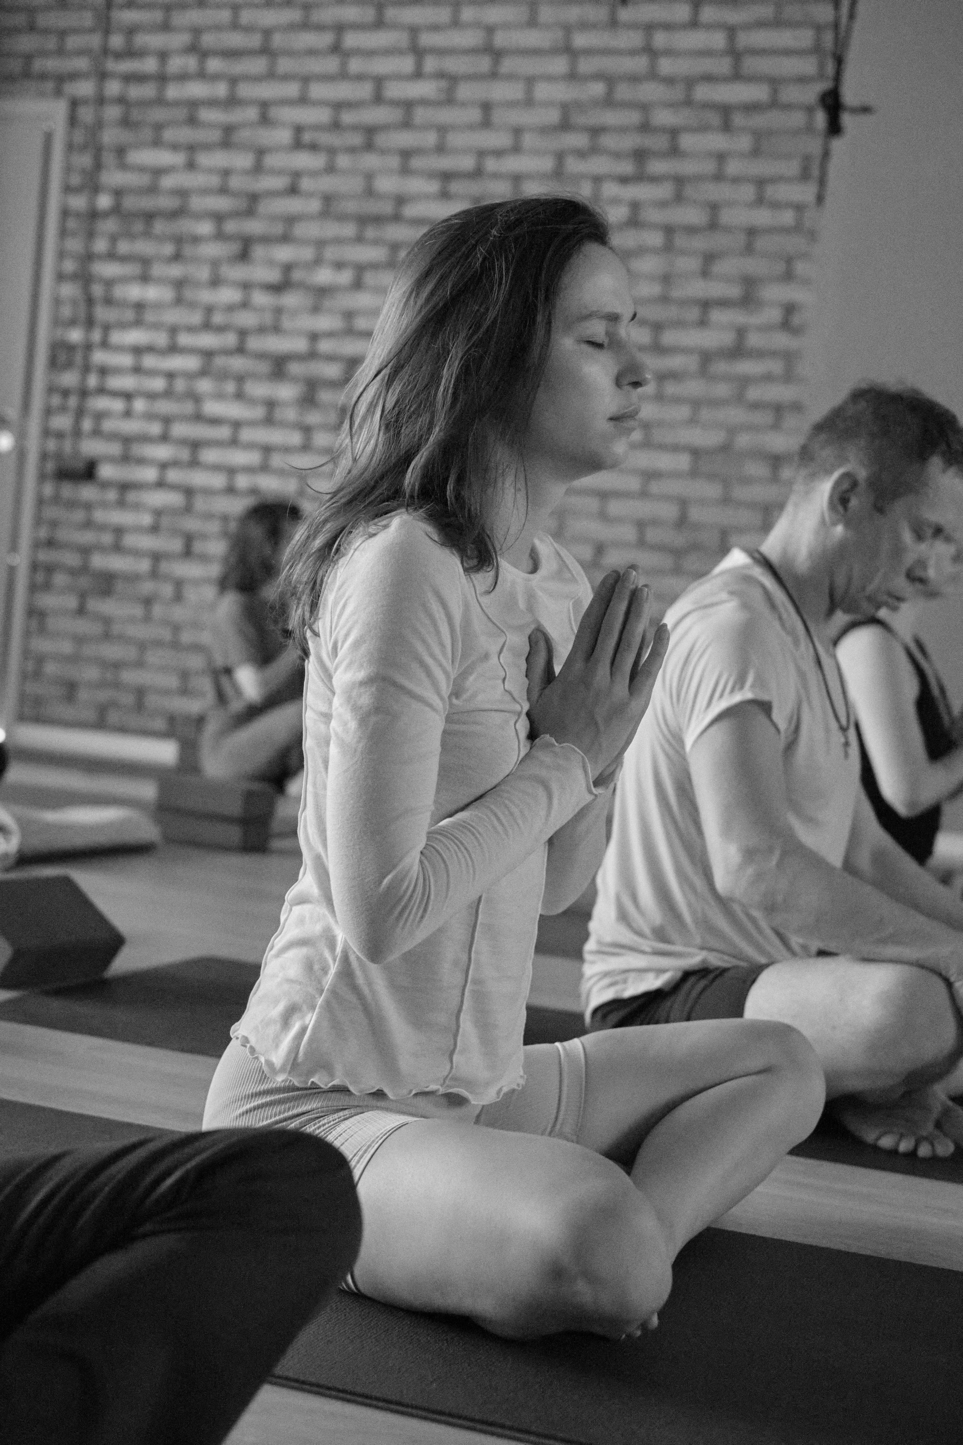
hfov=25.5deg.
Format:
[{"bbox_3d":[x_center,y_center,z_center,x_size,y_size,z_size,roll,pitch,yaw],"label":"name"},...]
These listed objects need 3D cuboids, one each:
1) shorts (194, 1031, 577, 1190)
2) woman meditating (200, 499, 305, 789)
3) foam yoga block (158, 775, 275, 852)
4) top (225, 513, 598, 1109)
[{"bbox_3d":[-0.107,0.341,1.829,0.310,0.225,0.390,6,2,22],"label":"shorts"},{"bbox_3d":[-0.468,-0.147,5.919,0.660,0.870,0.560,6,2,19],"label":"woman meditating"},{"bbox_3d":[-0.641,0.219,5.132,0.227,0.150,0.147,6,2,18],"label":"foam yoga block"},{"bbox_3d":[-0.049,0.066,1.807,0.339,0.470,0.420,6,2,22],"label":"top"}]

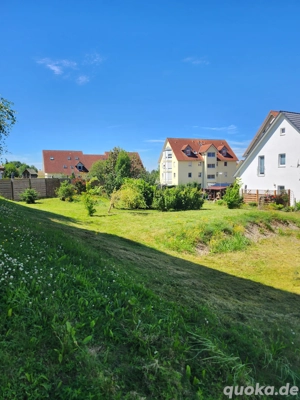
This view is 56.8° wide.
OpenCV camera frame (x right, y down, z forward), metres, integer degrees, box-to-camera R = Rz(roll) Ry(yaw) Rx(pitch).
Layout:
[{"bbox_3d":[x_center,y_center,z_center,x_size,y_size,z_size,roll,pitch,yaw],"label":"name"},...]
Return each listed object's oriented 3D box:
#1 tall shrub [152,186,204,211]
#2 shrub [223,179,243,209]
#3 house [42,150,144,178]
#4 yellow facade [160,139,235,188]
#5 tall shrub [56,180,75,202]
[{"bbox_3d":[2.241,-0.157,21.800,3.800,1.730,2.400,-2,5,0],"label":"tall shrub"},{"bbox_3d":[7.021,-0.553,23.600,1.650,2.470,1.650,-2,5,0],"label":"shrub"},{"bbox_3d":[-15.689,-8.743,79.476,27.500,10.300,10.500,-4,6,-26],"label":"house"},{"bbox_3d":[13.613,-9.826,77.386,19.200,14.000,11.000,-4,6,-25],"label":"yellow facade"},{"bbox_3d":[-7.009,-0.734,23.000,1.500,1.770,1.450,-2,5,0],"label":"tall shrub"}]

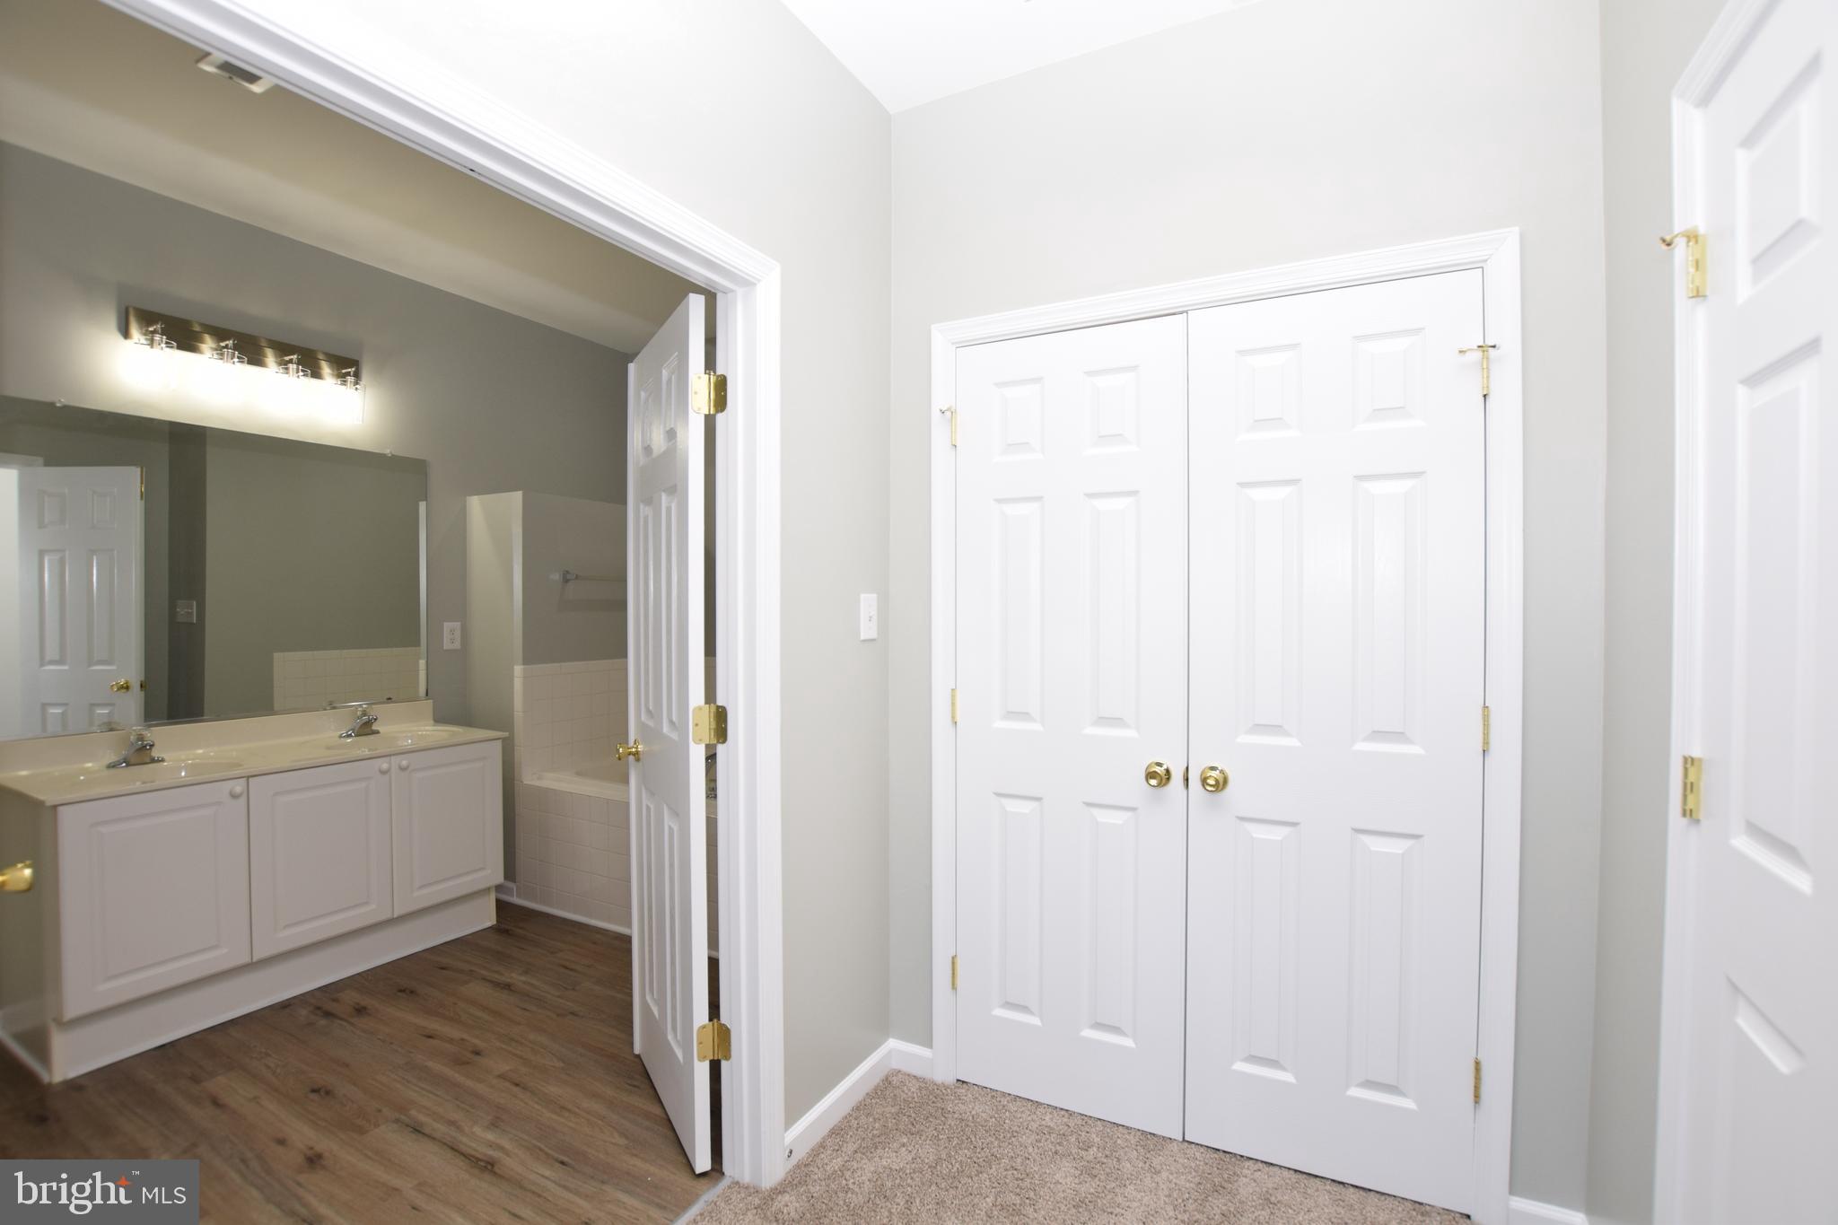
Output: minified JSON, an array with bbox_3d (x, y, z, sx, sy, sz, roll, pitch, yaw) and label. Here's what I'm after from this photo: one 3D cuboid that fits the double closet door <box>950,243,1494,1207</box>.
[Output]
[{"bbox_3d":[0.657,0.286,1.900,1.196,2.039,0.050,0,1,24],"label":"double closet door"}]

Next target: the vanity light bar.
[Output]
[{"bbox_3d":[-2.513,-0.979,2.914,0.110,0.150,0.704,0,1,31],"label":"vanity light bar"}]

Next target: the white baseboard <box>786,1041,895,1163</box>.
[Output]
[{"bbox_3d":[-0.195,1.285,2.022,0.015,0.088,0.461,0,1,31],"label":"white baseboard"}]

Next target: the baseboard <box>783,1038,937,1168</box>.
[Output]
[{"bbox_3d":[-0.144,1.285,1.992,0.132,0.088,0.461,0,1,31],"label":"baseboard"}]

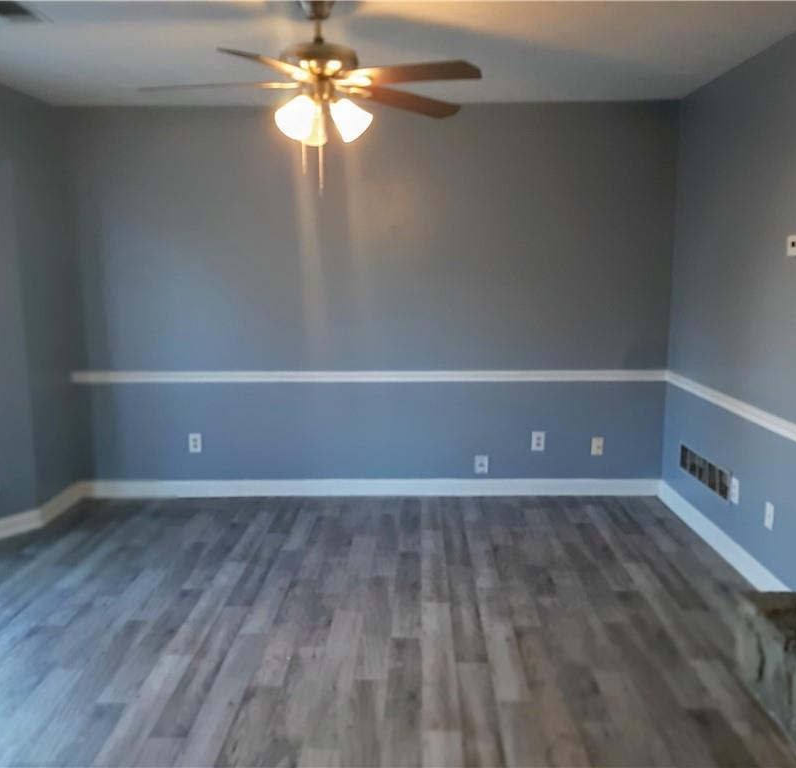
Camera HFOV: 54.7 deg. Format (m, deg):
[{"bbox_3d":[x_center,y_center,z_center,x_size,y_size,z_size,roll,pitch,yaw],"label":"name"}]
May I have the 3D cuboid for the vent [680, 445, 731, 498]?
[{"bbox_3d":[1.634,0.465,4.145,0.030,0.145,0.709,0,9,1],"label":"vent"}]

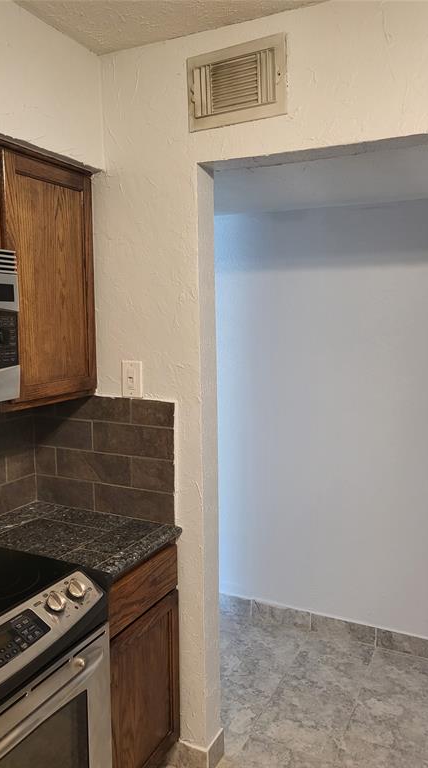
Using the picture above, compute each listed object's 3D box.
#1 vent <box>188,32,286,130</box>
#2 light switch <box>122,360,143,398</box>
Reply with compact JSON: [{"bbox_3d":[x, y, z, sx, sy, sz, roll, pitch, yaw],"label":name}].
[{"bbox_3d":[0.055,-0.855,1.642,0.307,0.211,0.020,3,8,27],"label":"vent"},{"bbox_3d":[-0.275,-0.014,1.922,0.078,0.122,0.013,3,8,27],"label":"light switch"}]

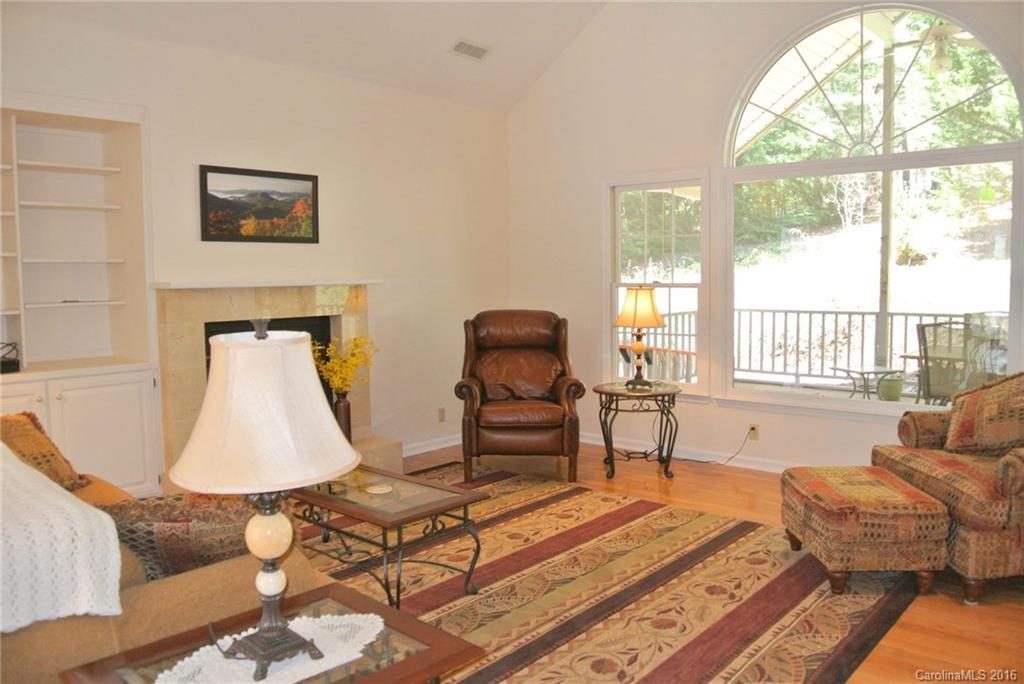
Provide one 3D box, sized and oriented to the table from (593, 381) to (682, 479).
[{"bbox_3d":[0.904,0.619,5.501,0.631,0.601,0.631,0,5,0],"label":"table"}]

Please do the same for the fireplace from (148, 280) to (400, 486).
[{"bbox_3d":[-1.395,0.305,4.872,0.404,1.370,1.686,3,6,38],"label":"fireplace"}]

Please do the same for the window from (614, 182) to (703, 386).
[{"bbox_3d":[1.118,-0.452,5.917,0.748,1.551,0.090,3,6,38],"label":"window"}]

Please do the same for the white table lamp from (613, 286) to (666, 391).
[{"bbox_3d":[0.903,-0.035,5.447,0.385,0.722,0.385,0,5,0],"label":"white table lamp"}]

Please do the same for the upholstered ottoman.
[{"bbox_3d":[1.629,0.886,3.613,0.492,0.386,0.640,0,5,1],"label":"upholstered ottoman"}]

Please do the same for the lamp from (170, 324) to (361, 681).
[{"bbox_3d":[-0.516,0.311,1.605,0.394,0.717,0.394,3,6,38],"label":"lamp"}]

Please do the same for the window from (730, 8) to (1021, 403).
[{"bbox_3d":[2.255,-0.859,4.966,1.737,2.505,0.100,3,6,38],"label":"window"}]

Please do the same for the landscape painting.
[{"bbox_3d":[-1.549,-0.849,4.826,0.030,0.442,0.846,3,6,38],"label":"landscape painting"}]

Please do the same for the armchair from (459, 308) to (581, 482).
[{"bbox_3d":[0.059,0.356,5.580,0.868,1.124,0.907,0,5,1],"label":"armchair"}]

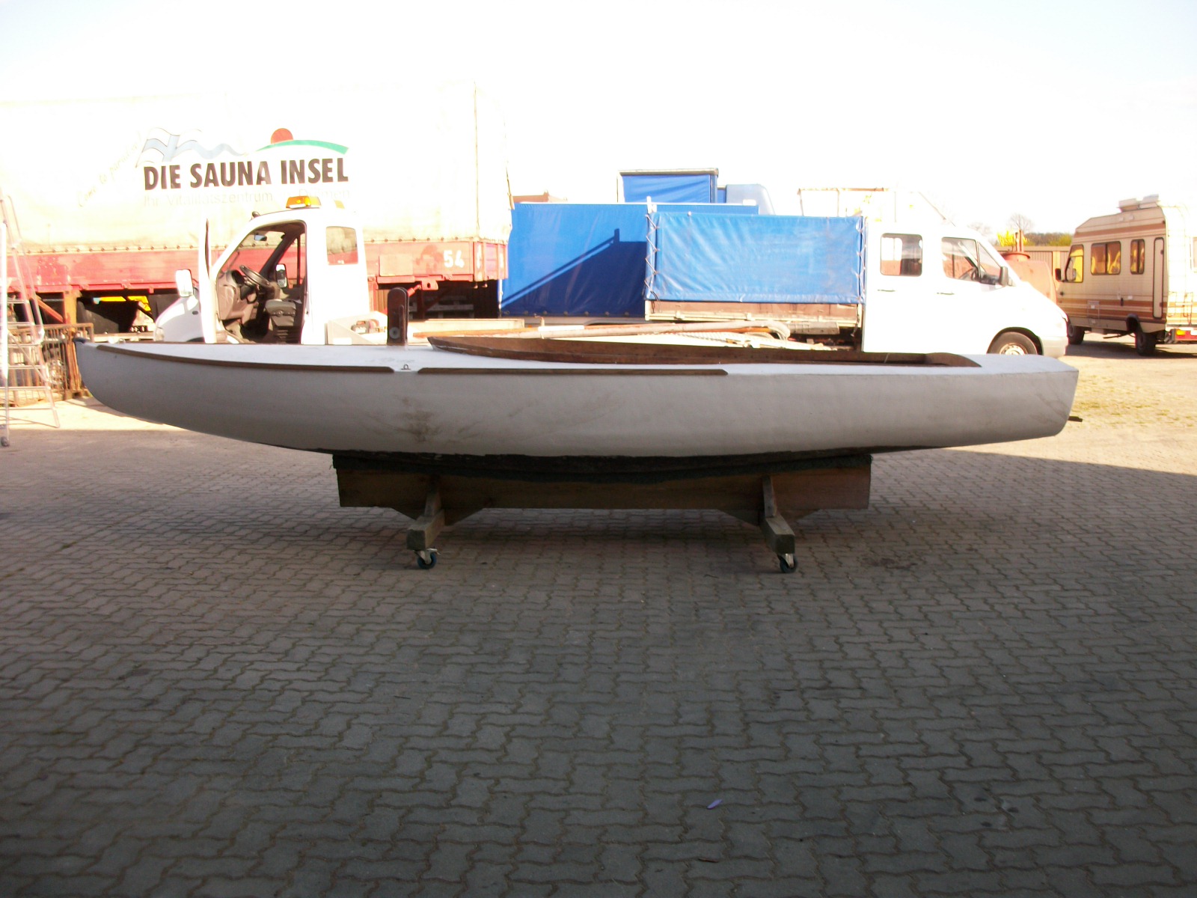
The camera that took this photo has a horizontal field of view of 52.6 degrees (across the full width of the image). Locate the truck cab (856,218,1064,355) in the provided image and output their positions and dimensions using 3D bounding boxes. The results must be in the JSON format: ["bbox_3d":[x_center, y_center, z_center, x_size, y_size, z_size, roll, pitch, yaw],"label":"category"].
[{"bbox_3d":[5.520,-2.340,18.200,3.120,2.170,1.970,0,8,4],"label":"truck cab"}]

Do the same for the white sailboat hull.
[{"bbox_3d":[-0.290,-0.280,6.700,5.560,0.780,1.720,0,8,5],"label":"white sailboat hull"}]

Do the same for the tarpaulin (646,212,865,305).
[{"bbox_3d":[2.330,-2.900,18.500,3.200,1.320,2.000,0,8,4],"label":"tarpaulin"}]

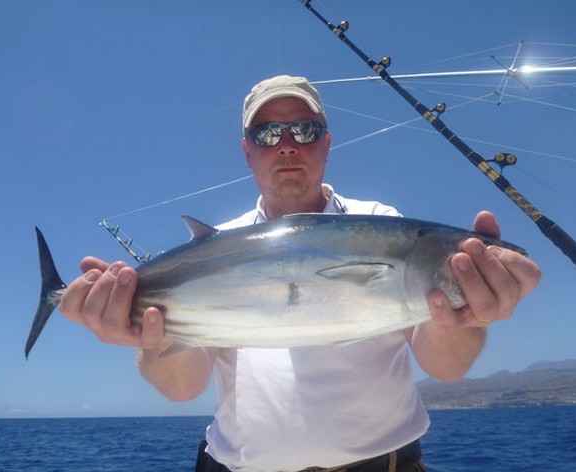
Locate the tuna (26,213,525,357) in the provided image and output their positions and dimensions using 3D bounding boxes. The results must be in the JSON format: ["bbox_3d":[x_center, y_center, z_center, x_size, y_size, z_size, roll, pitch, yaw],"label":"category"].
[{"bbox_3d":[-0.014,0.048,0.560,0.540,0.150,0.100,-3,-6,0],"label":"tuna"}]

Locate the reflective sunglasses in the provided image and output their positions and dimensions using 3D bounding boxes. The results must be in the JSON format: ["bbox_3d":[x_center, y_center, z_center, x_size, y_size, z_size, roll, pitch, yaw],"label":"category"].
[{"bbox_3d":[-0.003,-0.197,1.010,0.150,0.047,0.125,-4,3,0],"label":"reflective sunglasses"}]

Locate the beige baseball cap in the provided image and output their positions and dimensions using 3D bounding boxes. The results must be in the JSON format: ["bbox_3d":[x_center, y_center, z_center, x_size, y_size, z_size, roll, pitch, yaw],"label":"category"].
[{"bbox_3d":[-0.008,-0.270,1.030,0.175,0.130,0.255,-4,5,0],"label":"beige baseball cap"}]

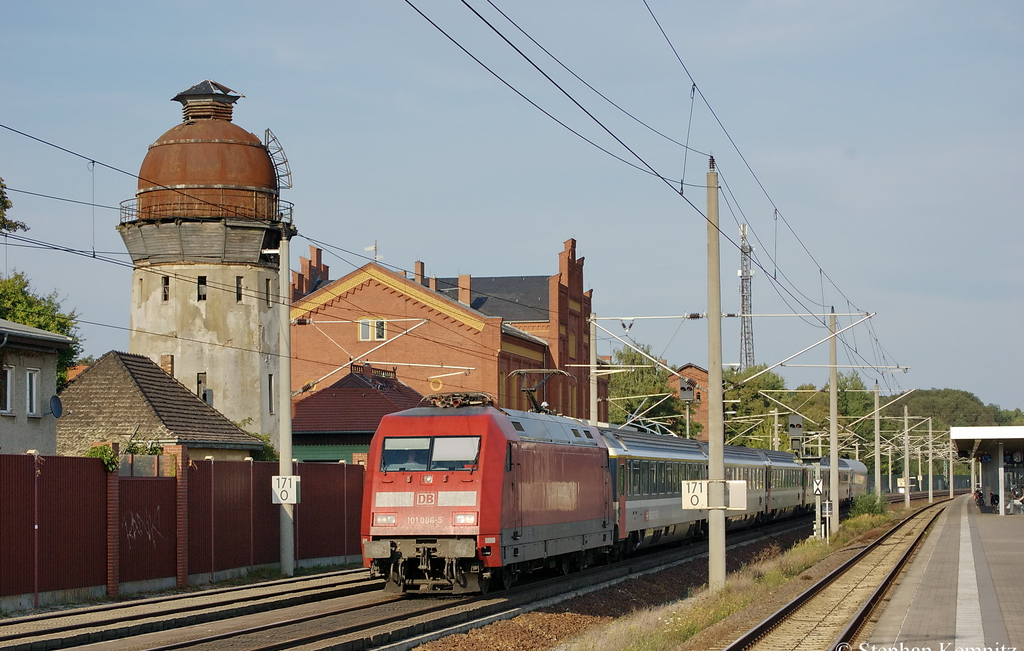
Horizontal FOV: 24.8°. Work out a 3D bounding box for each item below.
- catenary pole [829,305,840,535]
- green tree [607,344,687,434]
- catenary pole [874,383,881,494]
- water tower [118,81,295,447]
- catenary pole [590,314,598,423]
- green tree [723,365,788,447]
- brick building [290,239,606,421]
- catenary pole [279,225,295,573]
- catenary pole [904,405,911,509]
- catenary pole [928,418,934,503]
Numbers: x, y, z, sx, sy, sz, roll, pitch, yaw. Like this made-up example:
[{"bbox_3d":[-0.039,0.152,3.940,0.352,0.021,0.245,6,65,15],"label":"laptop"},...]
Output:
[{"bbox_3d":[16.914,5.068,122.228,0.420,11.846,0.420,-1,-4,11],"label":"catenary pole"},{"bbox_3d":[11.878,8.779,199.853,8.200,14.495,8.200,-1,-4,11],"label":"green tree"},{"bbox_3d":[27.956,9.447,178.259,0.400,10.333,0.400,-1,-4,11],"label":"catenary pole"},{"bbox_3d":[-15.223,-0.922,116.315,8.800,22.820,8.800,-1,-4,11],"label":"water tower"},{"bbox_3d":[4.406,5.163,124.429,0.380,11.636,0.380,-1,-4,11],"label":"catenary pole"},{"bbox_3d":[29.761,13.223,284.741,9.000,16.689,9.000,-1,-4,11],"label":"green tree"},{"bbox_3d":[-4.415,3.637,151.663,17.300,18.311,42.000,-1,-4,11],"label":"brick building"},{"bbox_3d":[-6.498,2.170,67.304,0.390,10.108,0.390,0,-4,0],"label":"catenary pole"},{"bbox_3d":[38.632,12.862,227.640,0.420,10.094,0.420,-1,-4,11],"label":"catenary pole"},{"bbox_3d":[48.317,15.550,268.550,0.420,9.893,0.420,-1,-4,11],"label":"catenary pole"}]

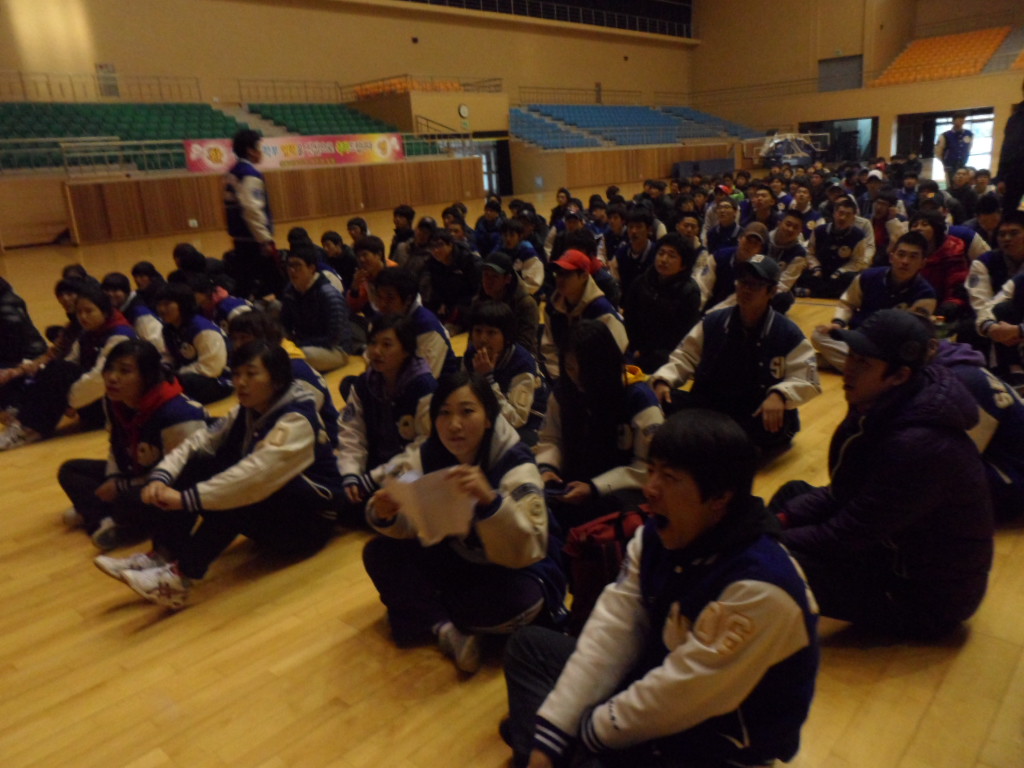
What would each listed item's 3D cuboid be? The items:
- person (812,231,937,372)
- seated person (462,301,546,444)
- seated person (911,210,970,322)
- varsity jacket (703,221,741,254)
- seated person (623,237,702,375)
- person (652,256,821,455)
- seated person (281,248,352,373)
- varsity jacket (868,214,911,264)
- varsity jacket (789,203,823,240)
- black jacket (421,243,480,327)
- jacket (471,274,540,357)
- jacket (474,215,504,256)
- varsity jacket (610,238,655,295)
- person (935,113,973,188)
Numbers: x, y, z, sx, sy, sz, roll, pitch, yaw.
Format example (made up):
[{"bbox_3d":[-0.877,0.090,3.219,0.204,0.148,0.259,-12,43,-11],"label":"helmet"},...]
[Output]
[{"bbox_3d":[2.192,-0.520,4.676,0.740,0.800,0.720,8,20,36],"label":"person"},{"bbox_3d":[-0.069,0.055,3.340,0.600,0.800,0.660,5,18,30],"label":"seated person"},{"bbox_3d":[2.986,-0.809,5.583,0.660,0.830,0.580,-14,19,-32],"label":"seated person"},{"bbox_3d":[2.231,-1.368,8.000,0.520,0.600,0.360,3,17,22],"label":"varsity jacket"},{"bbox_3d":[0.965,-0.462,4.762,0.660,0.880,0.700,7,19,35],"label":"seated person"},{"bbox_3d":[1.069,-0.163,3.613,0.780,0.840,0.700,2,17,19],"label":"person"},{"bbox_3d":[-1.352,-0.468,5.137,0.630,0.870,0.680,11,21,40],"label":"seated person"},{"bbox_3d":[3.764,-1.477,7.813,0.520,0.560,0.450,5,18,29],"label":"varsity jacket"},{"bbox_3d":[3.370,-1.787,8.920,0.550,0.600,0.430,6,19,29],"label":"varsity jacket"},{"bbox_3d":[-0.496,-0.756,6.300,0.550,0.660,0.460,5,18,30],"label":"black jacket"},{"bbox_3d":[-0.038,-0.216,4.283,0.550,0.610,0.440,9,20,36],"label":"jacket"},{"bbox_3d":[-0.291,-1.912,10.400,0.530,0.620,0.450,2,17,22],"label":"jacket"},{"bbox_3d":[1.140,-1.050,7.100,0.550,0.590,0.430,5,18,29],"label":"varsity jacket"},{"bbox_3d":[6.690,-3.220,11.744,0.540,1.730,0.330,5,18,27],"label":"person"}]

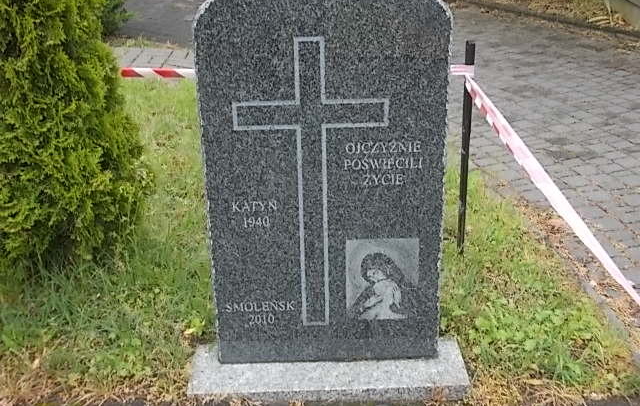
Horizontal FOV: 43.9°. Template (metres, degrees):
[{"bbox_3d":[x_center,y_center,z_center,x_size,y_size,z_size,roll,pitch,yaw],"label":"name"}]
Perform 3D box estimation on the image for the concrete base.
[{"bbox_3d":[0.024,0.484,2.277,0.770,0.050,0.241,-1,22,-1],"label":"concrete base"}]

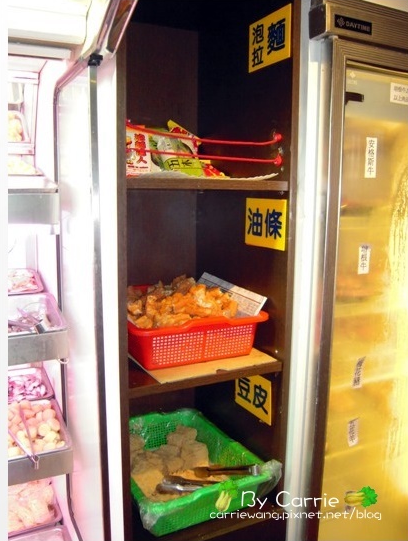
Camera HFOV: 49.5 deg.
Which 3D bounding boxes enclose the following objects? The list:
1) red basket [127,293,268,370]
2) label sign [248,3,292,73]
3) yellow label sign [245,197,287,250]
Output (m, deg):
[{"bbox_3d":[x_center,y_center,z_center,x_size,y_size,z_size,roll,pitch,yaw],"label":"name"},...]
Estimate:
[{"bbox_3d":[-0.075,0.140,1.153,0.329,0.114,0.382,-3,8,-26],"label":"red basket"},{"bbox_3d":[0.149,-0.526,1.014,0.006,0.110,0.160,-4,9,-28],"label":"label sign"},{"bbox_3d":[0.148,-0.113,1.066,0.006,0.113,0.163,-4,9,-28],"label":"yellow label sign"}]

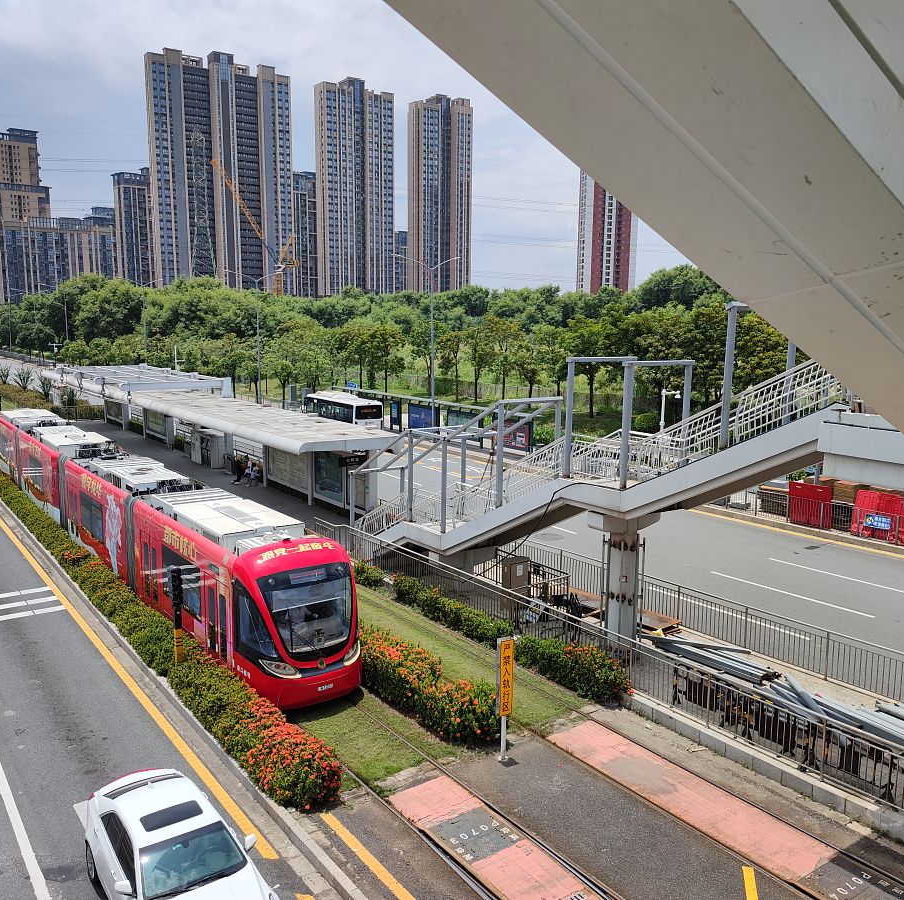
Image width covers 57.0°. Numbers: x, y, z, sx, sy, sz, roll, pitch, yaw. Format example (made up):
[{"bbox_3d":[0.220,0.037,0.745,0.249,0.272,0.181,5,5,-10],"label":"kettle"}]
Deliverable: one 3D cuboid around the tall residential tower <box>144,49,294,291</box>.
[{"bbox_3d":[-88.656,-92.902,321.463,52.000,107.000,13.500,-5,10,-33],"label":"tall residential tower"}]

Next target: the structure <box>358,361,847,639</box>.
[{"bbox_3d":[2.553,1.199,23.570,2.600,8.000,18.200,-6,10,-36],"label":"structure"}]

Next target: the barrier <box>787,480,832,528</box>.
[{"bbox_3d":[15.641,2.414,36.261,0.350,1.820,1.980,-6,11,-36],"label":"barrier"}]

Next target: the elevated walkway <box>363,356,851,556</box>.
[{"bbox_3d":[2.685,0.858,23.401,2.600,8.000,18.400,-6,11,-36],"label":"elevated walkway"}]

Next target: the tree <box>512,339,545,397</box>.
[{"bbox_3d":[7.788,-7.747,85.030,3.600,7.100,3.600,1,9,0],"label":"tree"}]

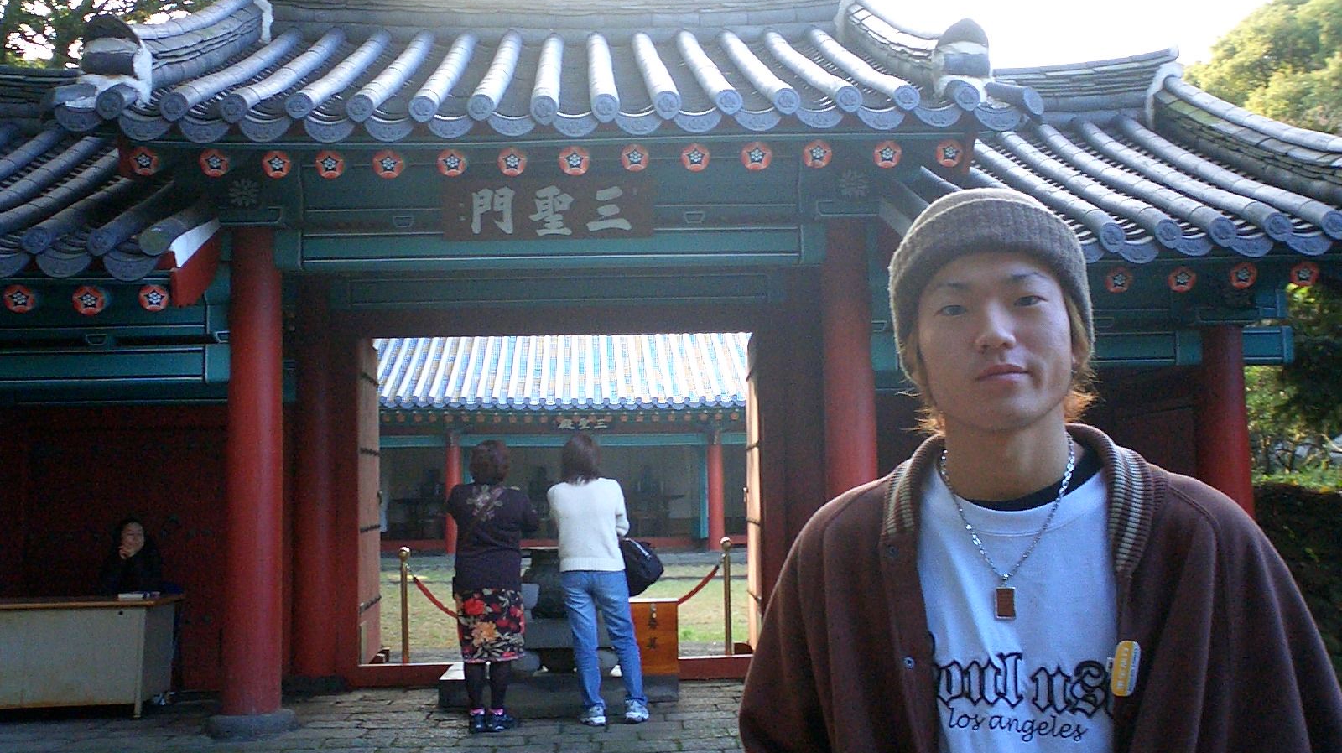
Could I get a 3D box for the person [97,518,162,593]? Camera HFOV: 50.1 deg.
[{"bbox_3d":[-3.481,1.514,9.311,0.500,1.190,0.650,1,-5,-24],"label":"person"}]

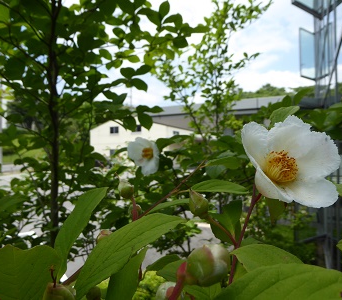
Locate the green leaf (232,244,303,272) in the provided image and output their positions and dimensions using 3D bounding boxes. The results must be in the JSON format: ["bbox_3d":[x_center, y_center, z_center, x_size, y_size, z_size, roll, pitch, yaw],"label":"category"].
[{"bbox_3d":[0.057,0.064,0.165,0.055,0.012,0.034,18,34,6],"label":"green leaf"}]

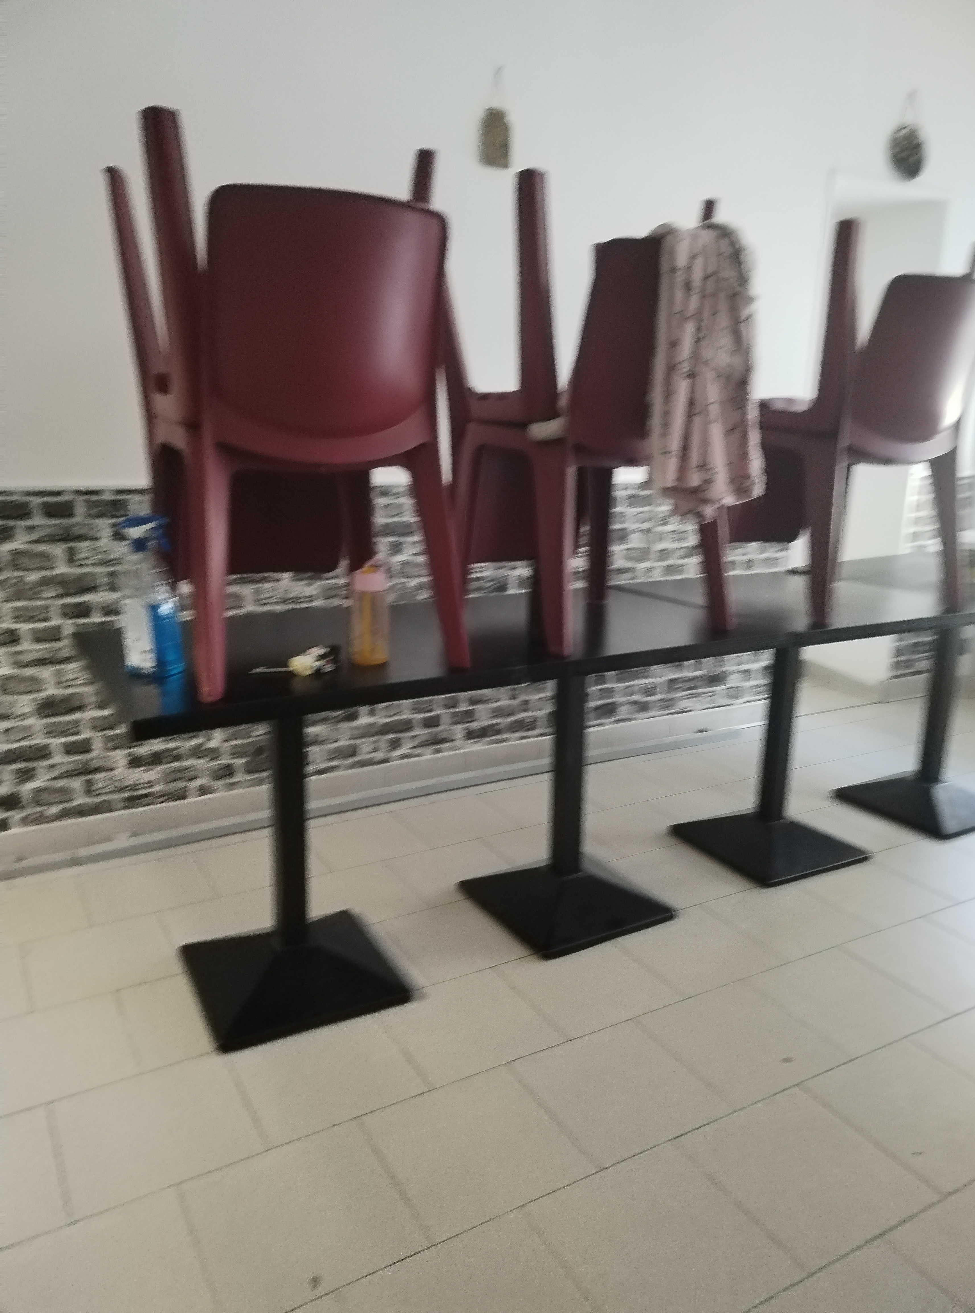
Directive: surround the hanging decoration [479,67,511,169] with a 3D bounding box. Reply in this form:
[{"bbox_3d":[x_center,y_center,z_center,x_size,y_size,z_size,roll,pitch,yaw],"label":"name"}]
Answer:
[{"bbox_3d":[0.023,-1.559,2.862,0.084,0.255,0.025,-7,16,-29],"label":"hanging decoration"}]

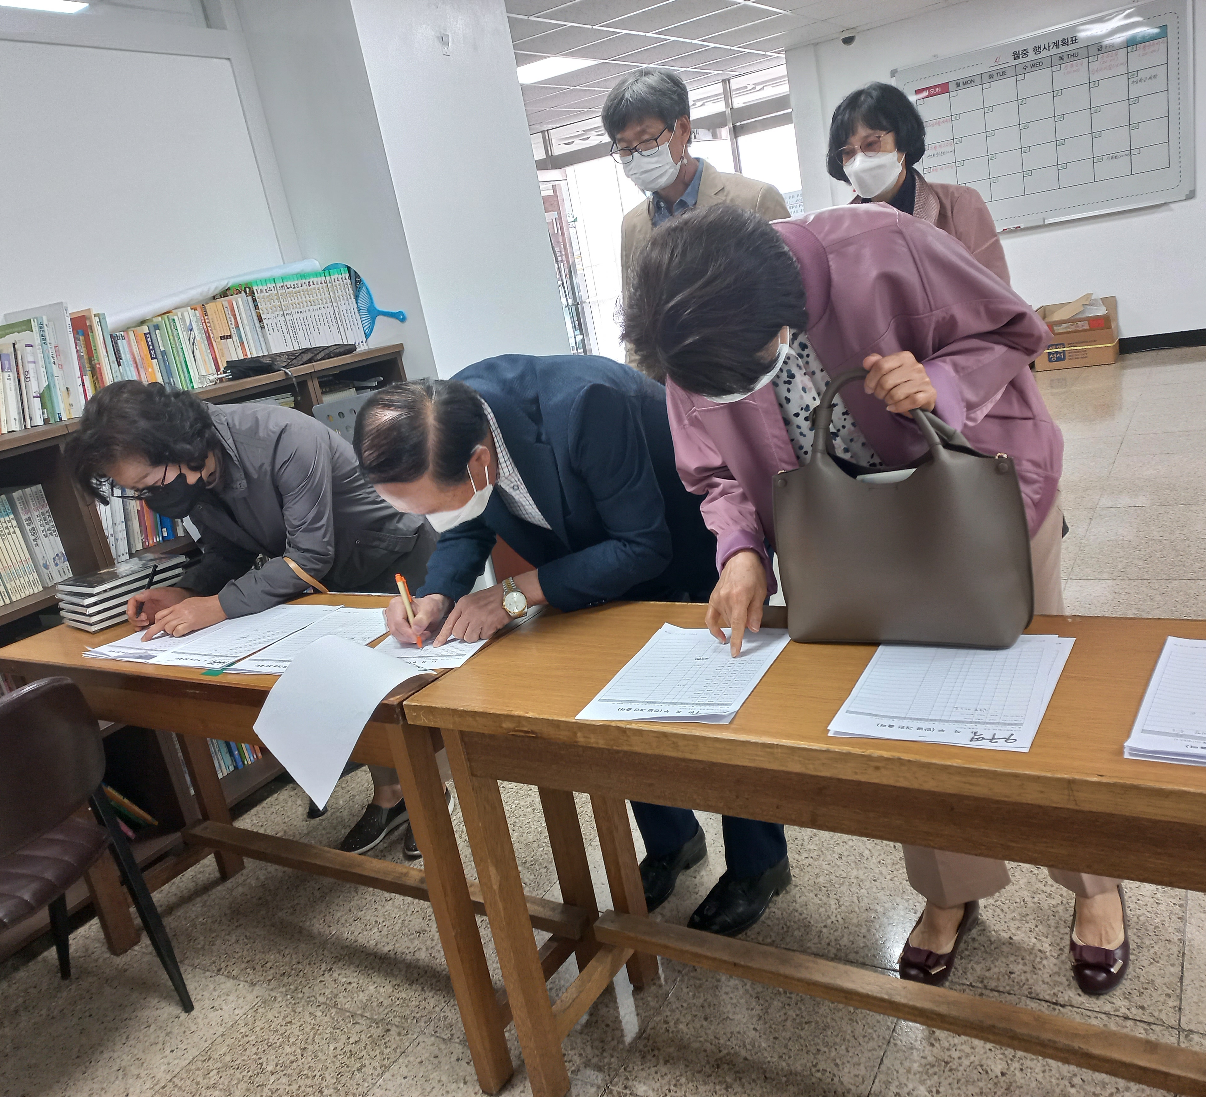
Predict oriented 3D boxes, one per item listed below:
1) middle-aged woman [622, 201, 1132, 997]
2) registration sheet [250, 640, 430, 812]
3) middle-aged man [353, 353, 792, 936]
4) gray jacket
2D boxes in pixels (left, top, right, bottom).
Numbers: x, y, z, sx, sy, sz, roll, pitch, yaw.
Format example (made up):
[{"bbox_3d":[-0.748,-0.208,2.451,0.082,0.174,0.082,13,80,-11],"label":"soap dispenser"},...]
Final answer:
[{"bbox_3d":[0.486,0.129,1.629,0.520,1.290,0.770,4,21,43],"label":"middle-aged woman"},{"bbox_3d":[-0.413,0.256,1.609,0.235,0.195,0.205,0,19,33],"label":"registration sheet"},{"bbox_3d":[0.034,0.186,1.988,0.780,1.150,0.520,-22,19,-36],"label":"middle-aged man"},{"bbox_3d":[-0.662,-0.116,2.322,0.510,0.430,0.600,4,21,43],"label":"gray jacket"}]

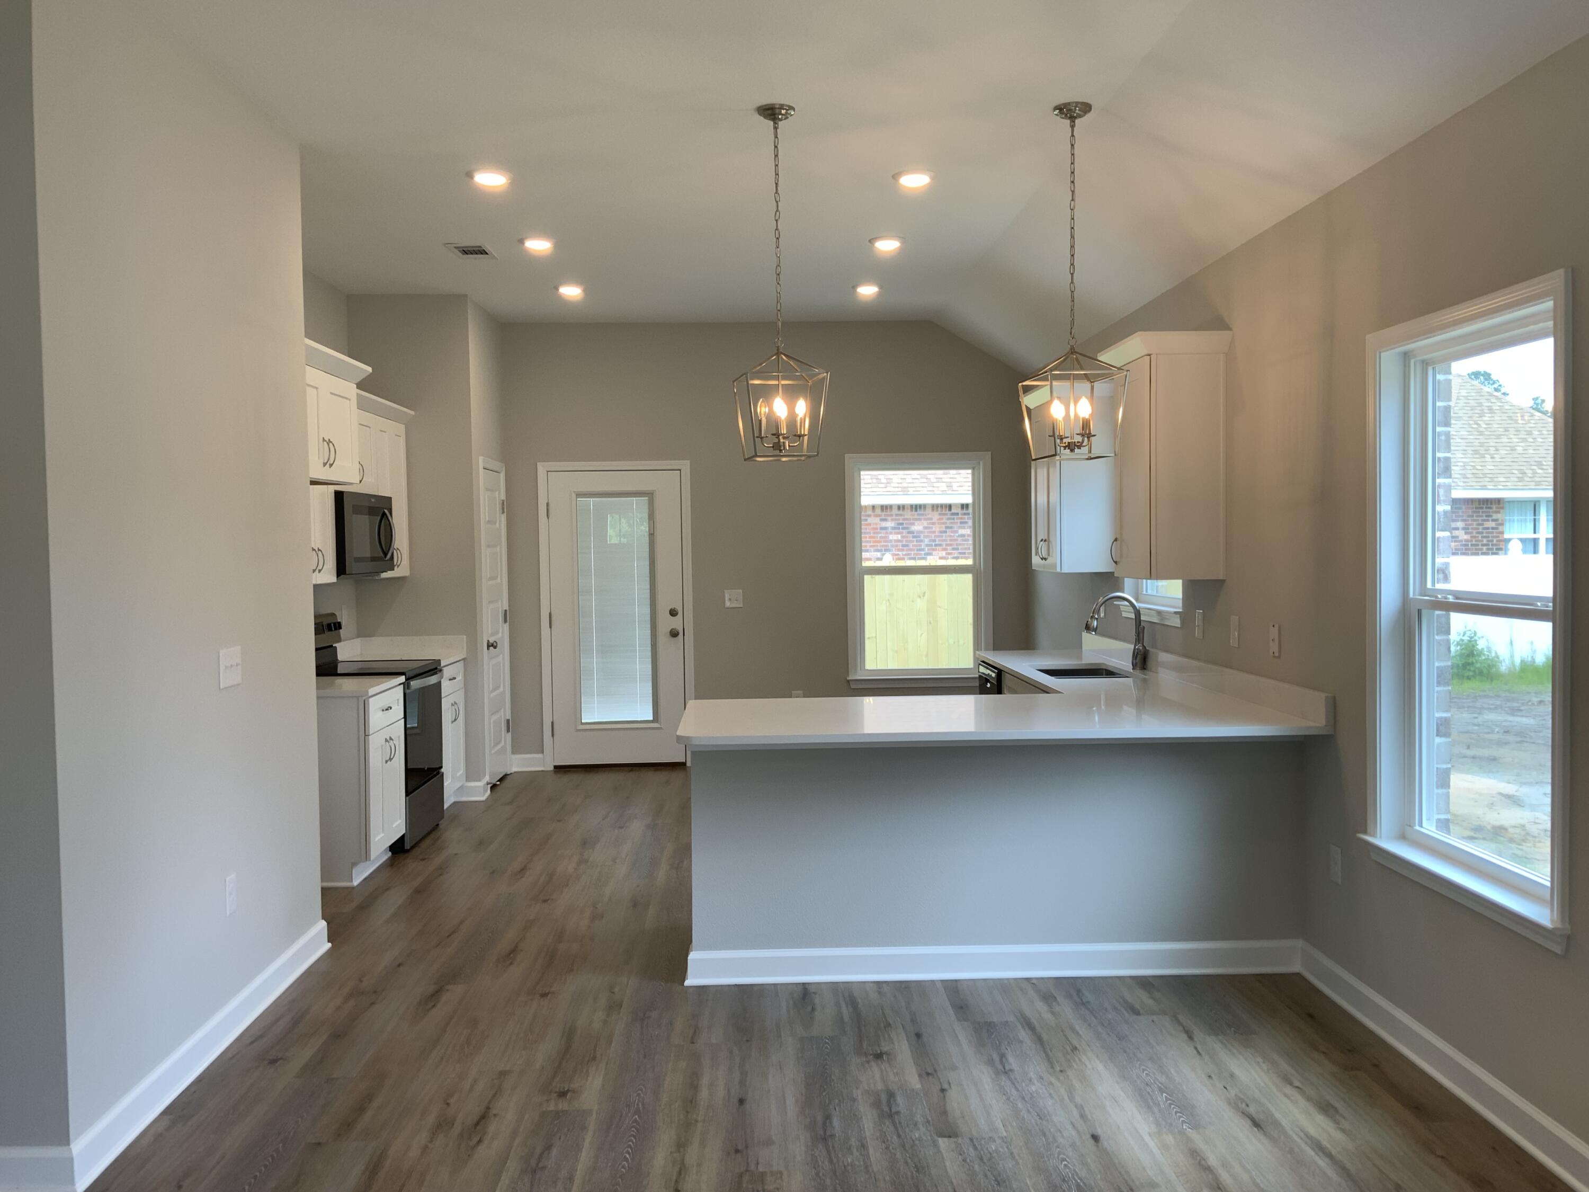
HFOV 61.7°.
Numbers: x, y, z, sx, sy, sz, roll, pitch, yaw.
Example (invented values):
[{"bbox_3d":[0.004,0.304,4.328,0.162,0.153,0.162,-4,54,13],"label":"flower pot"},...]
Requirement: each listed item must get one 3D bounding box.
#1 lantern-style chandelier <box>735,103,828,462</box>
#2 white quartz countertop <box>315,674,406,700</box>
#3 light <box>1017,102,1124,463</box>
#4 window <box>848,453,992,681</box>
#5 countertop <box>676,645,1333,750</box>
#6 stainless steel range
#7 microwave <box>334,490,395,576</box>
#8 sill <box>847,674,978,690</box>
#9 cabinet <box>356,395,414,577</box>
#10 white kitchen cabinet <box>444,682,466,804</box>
[{"bbox_3d":[-0.054,-1.094,4.670,0.297,1.248,0.297,-1,2,-12],"label":"lantern-style chandelier"},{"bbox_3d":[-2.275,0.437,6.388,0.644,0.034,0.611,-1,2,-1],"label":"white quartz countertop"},{"bbox_3d":[0.989,-1.111,4.742,0.297,1.248,0.297,-1,2,-12],"label":"light"},{"bbox_3d":[0.881,-0.184,9.335,1.017,1.618,0.120,-1,2,-2],"label":"window"},{"bbox_3d":[0.658,0.358,6.095,2.193,0.135,3.342,-1,2,-2],"label":"countertop"},{"bbox_3d":[-2.274,0.703,7.090,0.677,1.179,0.760,-1,2,-2],"label":"stainless steel range"},{"bbox_3d":[-2.421,-0.326,7.046,0.406,0.426,0.757,-1,2,-1],"label":"microwave"},{"bbox_3d":[0.891,0.591,9.347,1.036,0.080,0.100,-1,2,-2],"label":"sill"},{"bbox_3d":[-2.459,-0.582,7.346,0.396,0.981,1.371,-1,2,-2],"label":"cabinet"},{"bbox_3d":[-2.308,0.838,7.782,0.634,0.873,0.640,-1,2,-1],"label":"white kitchen cabinet"}]

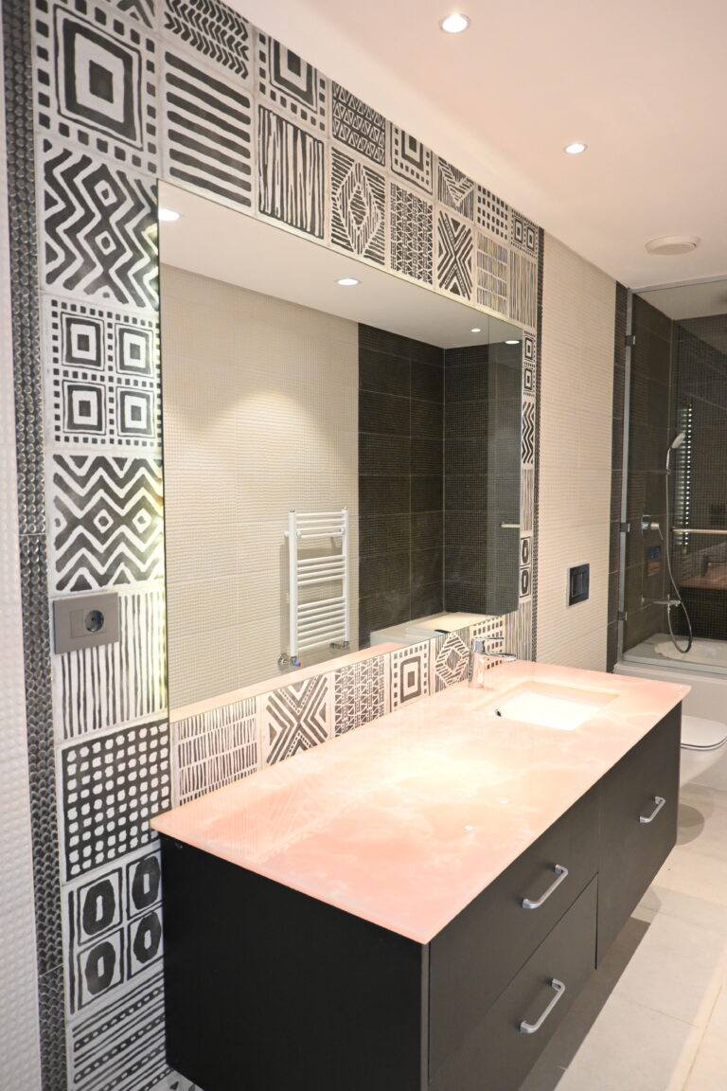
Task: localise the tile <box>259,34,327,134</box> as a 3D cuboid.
[{"bbox_3d":[-0.156,-1.006,1.578,0.010,0.148,0.239,4,6,36],"label":"tile"}]

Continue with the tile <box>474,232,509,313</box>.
[{"bbox_3d":[0.429,-0.902,2.436,0.011,0.253,0.247,4,6,37],"label":"tile"}]

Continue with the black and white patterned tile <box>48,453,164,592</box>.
[{"bbox_3d":[-0.367,-0.035,1.056,0.012,0.203,0.197,4,6,37],"label":"black and white patterned tile"}]

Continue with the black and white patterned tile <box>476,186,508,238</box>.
[{"bbox_3d":[0.429,-1.096,2.419,0.011,0.136,0.247,4,6,37],"label":"black and white patterned tile"}]

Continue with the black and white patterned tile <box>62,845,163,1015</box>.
[{"bbox_3d":[-0.367,0.572,1.108,0.012,0.203,0.197,4,6,37],"label":"black and white patterned tile"}]

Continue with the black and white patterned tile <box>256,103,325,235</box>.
[{"bbox_3d":[-0.156,-0.809,1.595,0.010,0.243,0.239,4,6,36],"label":"black and white patterned tile"}]

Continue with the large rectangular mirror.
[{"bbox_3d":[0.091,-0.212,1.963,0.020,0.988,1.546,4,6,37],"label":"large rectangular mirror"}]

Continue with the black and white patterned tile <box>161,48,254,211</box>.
[{"bbox_3d":[-0.299,-0.792,1.404,0.010,0.243,0.239,4,6,36],"label":"black and white patterned tile"}]

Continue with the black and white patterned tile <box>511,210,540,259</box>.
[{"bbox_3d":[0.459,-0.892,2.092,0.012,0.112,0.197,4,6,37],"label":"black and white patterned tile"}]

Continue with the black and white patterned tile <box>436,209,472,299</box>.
[{"bbox_3d":[0.281,-0.885,2.238,0.011,0.253,0.247,4,6,37],"label":"black and white patterned tile"}]

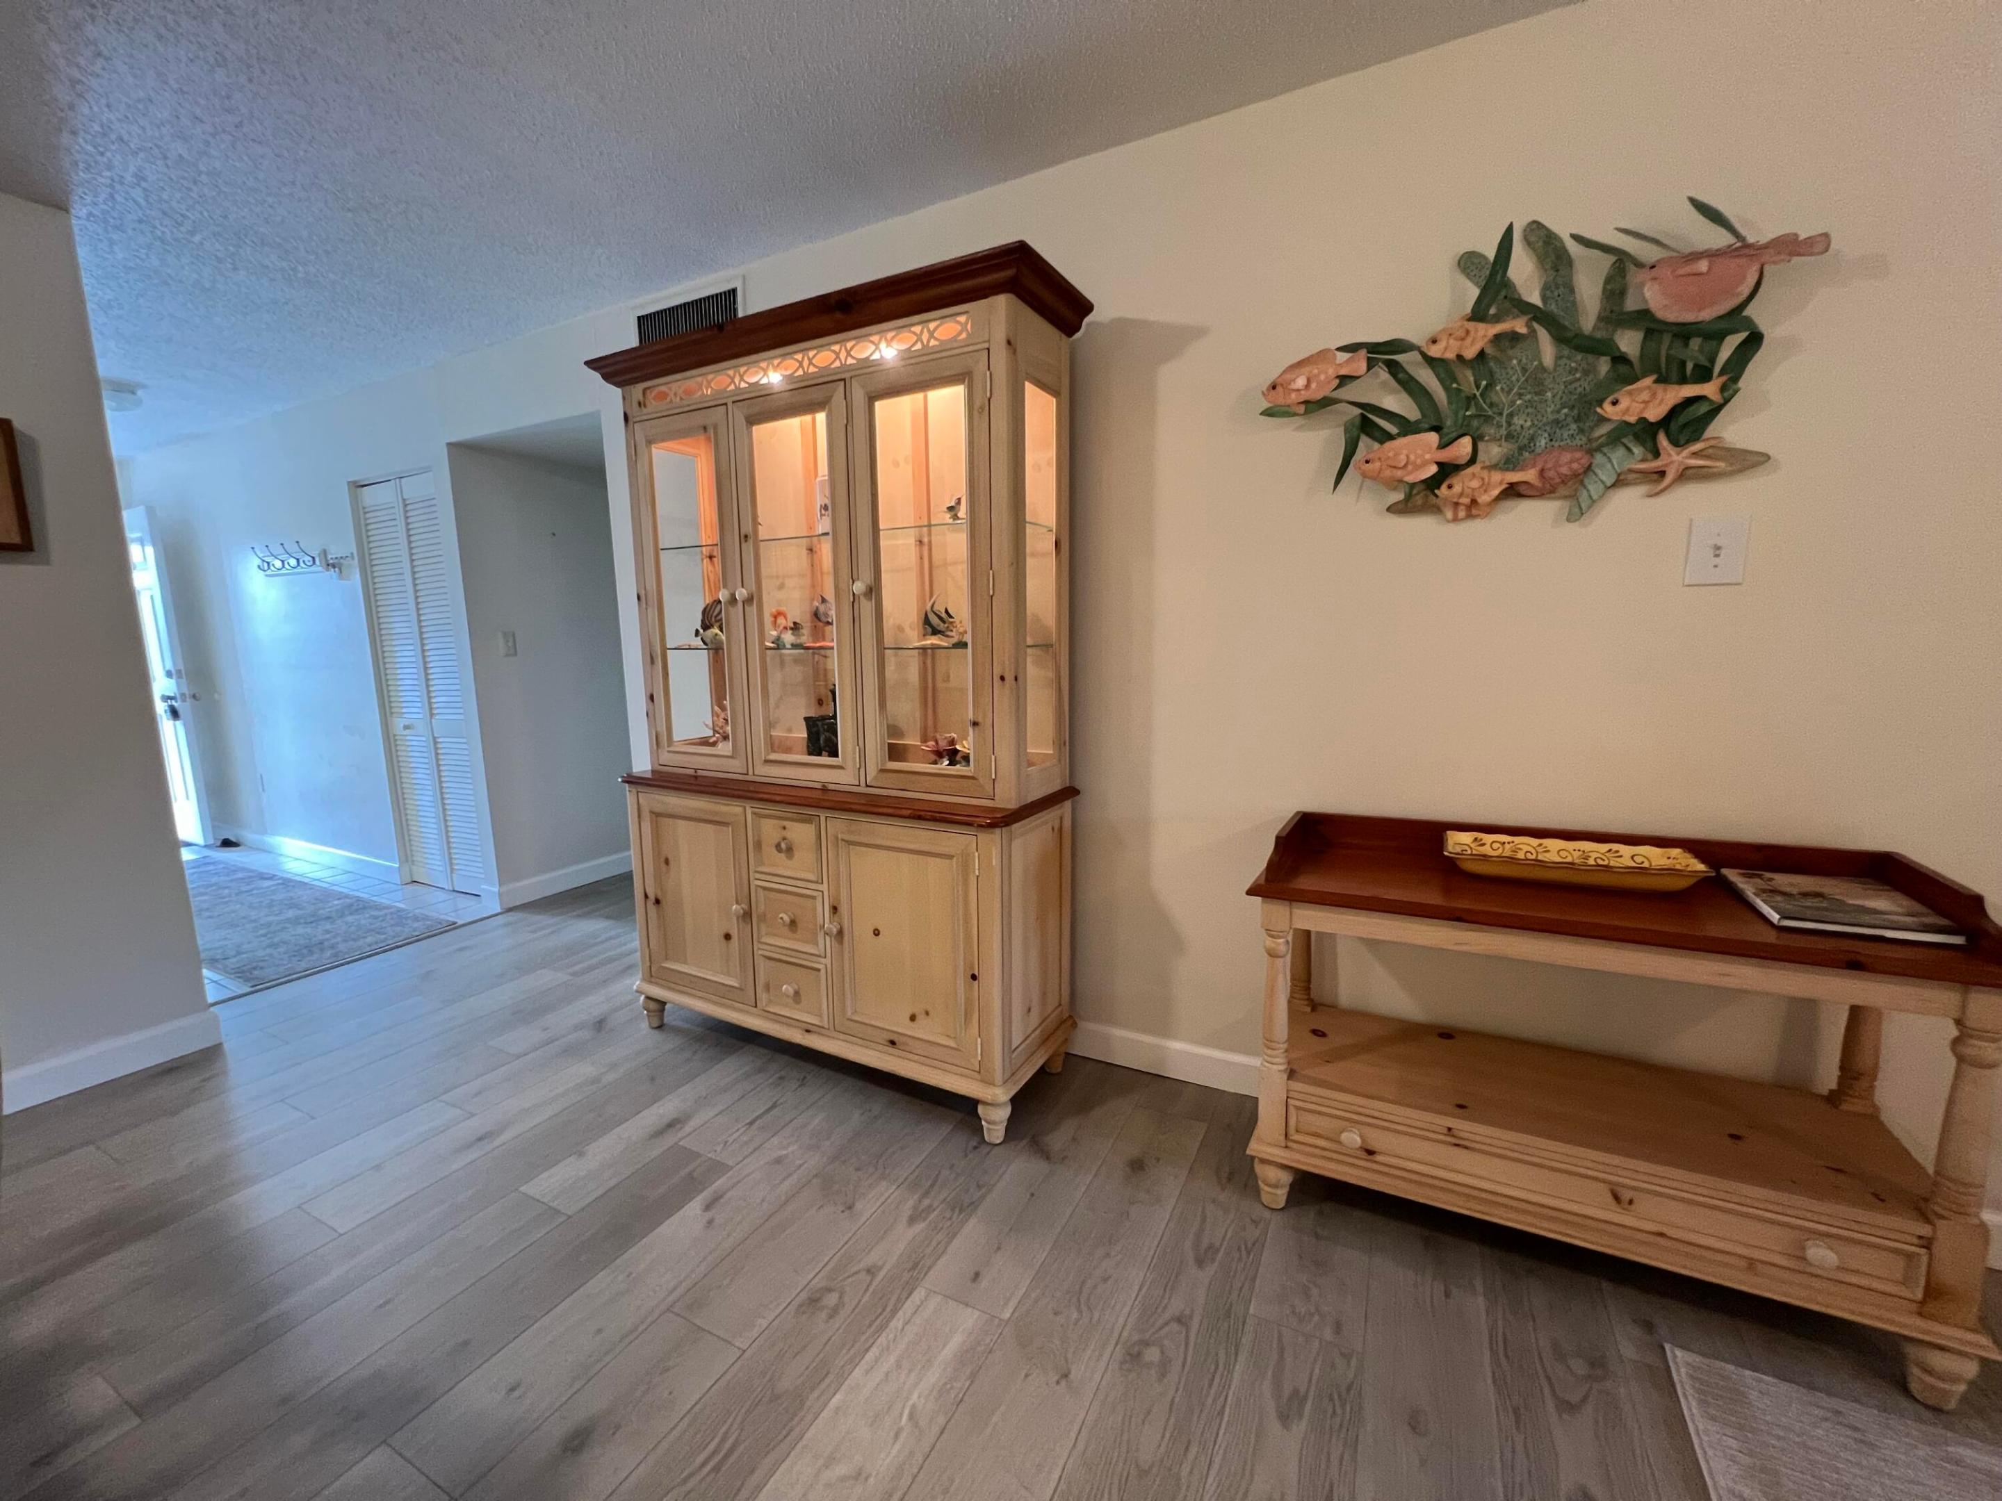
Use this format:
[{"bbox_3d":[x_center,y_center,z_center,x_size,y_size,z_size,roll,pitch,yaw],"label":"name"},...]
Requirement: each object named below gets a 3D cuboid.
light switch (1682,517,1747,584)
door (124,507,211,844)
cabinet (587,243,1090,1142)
[{"bbox_3d":[1.398,-0.389,1.466,0.086,0.128,0.020,4,9,27],"label":"light switch"},{"bbox_3d":[-5.396,-0.439,4.793,0.910,2.030,0.045,4,9,27],"label":"door"},{"bbox_3d":[-0.474,-0.097,2.176,1.400,2.033,0.438,4,9,27],"label":"cabinet"}]

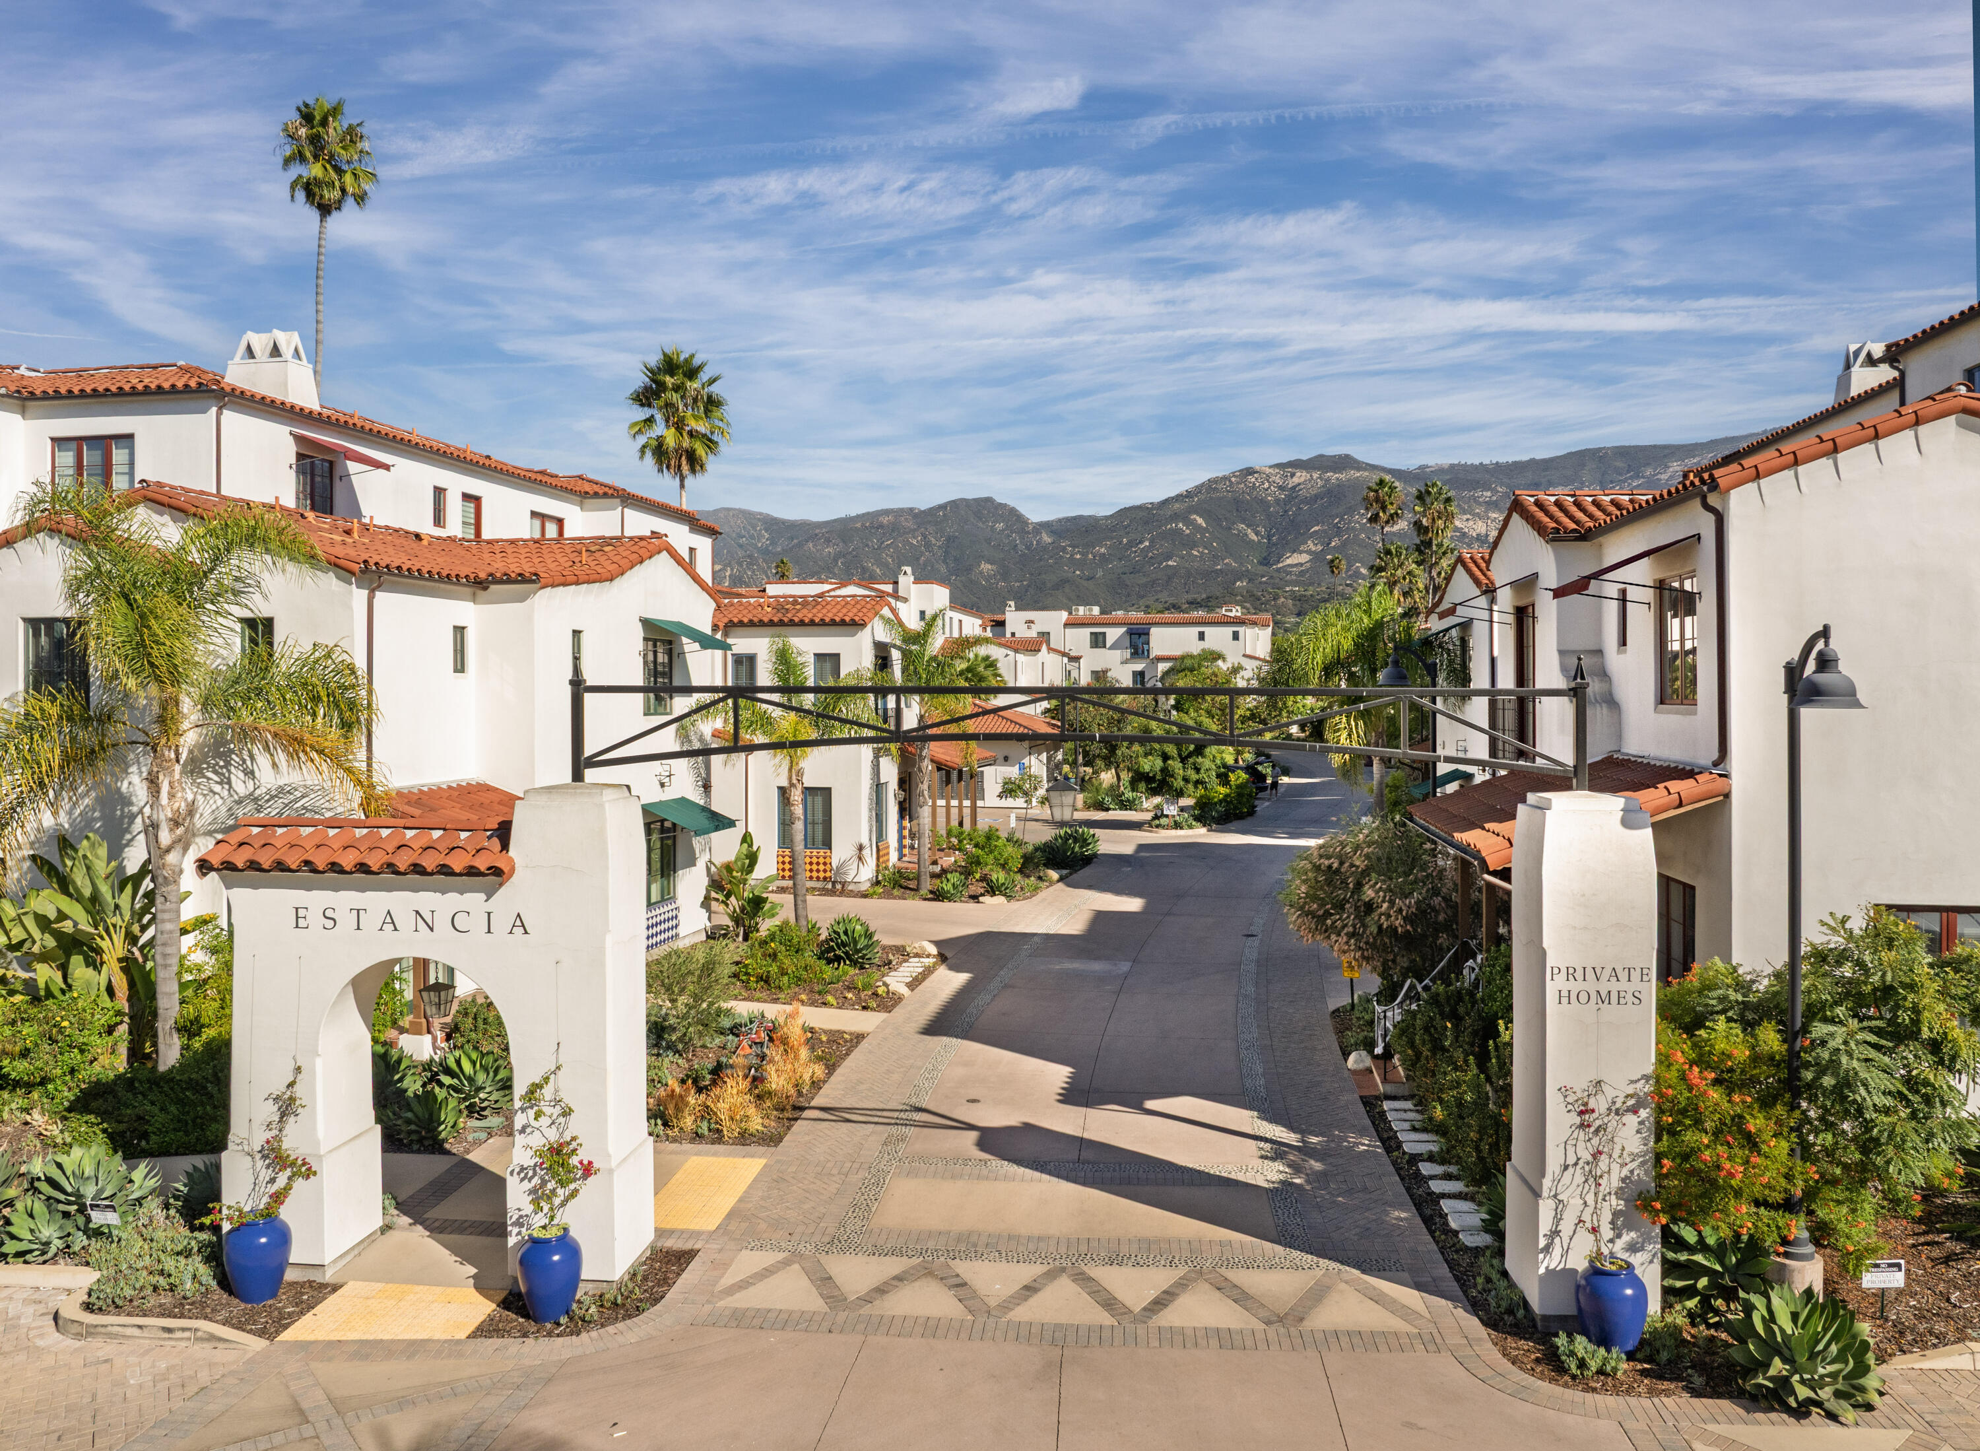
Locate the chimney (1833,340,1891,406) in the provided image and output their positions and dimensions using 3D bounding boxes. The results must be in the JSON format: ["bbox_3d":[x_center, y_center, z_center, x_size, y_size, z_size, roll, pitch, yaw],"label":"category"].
[{"bbox_3d":[15.730,-6.169,24.200,1.300,1.400,0.750,0,1,9],"label":"chimney"}]

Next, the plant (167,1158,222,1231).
[{"bbox_3d":[-7.324,4.347,12.700,0.680,0.680,0.680,0,1,5],"label":"plant"}]

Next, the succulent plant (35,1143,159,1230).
[{"bbox_3d":[-9.120,4.609,14.024,1.000,0.750,1.000,0,0,0],"label":"succulent plant"}]

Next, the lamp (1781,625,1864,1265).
[{"bbox_3d":[7.120,1.969,11.960,0.600,5.650,1.050,0,0,6],"label":"lamp"}]

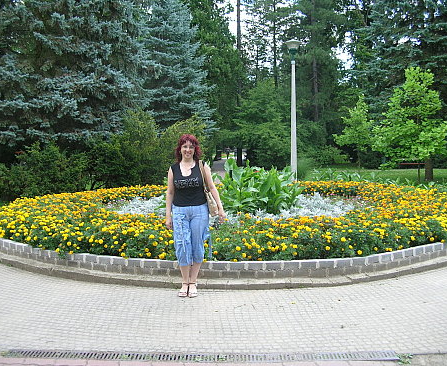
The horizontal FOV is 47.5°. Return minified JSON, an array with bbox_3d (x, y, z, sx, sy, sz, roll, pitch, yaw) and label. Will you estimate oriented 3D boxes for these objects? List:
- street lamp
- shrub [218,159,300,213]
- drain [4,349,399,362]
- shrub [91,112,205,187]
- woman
[{"bbox_3d":[2.360,-2.188,16.892,0.520,5.150,0.520,0,4,0],"label":"street lamp"},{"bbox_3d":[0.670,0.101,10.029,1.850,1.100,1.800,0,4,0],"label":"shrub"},{"bbox_3d":[-0.165,1.299,3.735,2.880,0.050,0.160,0,4,0],"label":"drain"},{"bbox_3d":[-2.680,-1.107,17.966,4.100,2.850,3.200,0,4,0],"label":"shrub"},{"bbox_3d":[-0.290,0.334,5.304,0.600,1.665,0.360,0,4,-3],"label":"woman"}]

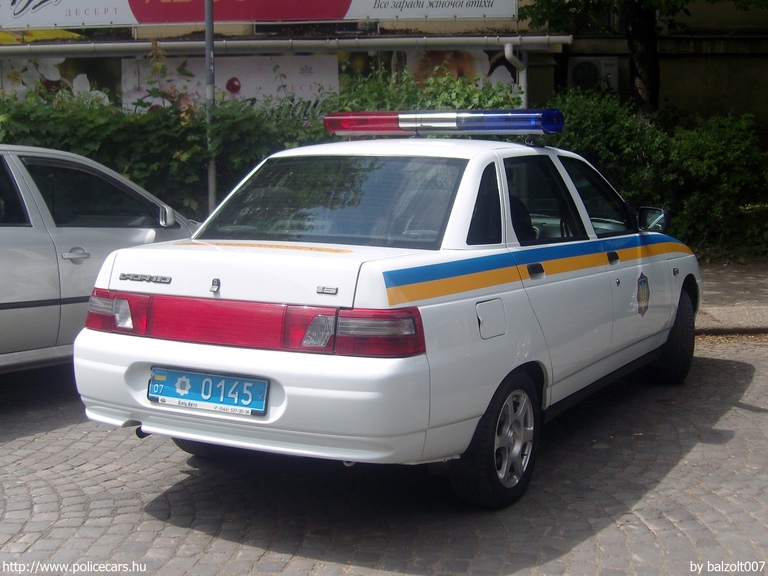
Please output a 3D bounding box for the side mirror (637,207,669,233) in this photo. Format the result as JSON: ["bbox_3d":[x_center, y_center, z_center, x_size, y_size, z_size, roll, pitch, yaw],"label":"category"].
[{"bbox_3d":[1.361,-0.346,4.928,0.165,0.125,0.090,4,8,31],"label":"side mirror"}]

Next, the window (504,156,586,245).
[{"bbox_3d":[0.665,-0.371,4.189,0.050,0.412,0.786,-24,-6,31],"label":"window"}]

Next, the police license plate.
[{"bbox_3d":[-0.611,0.351,3.357,0.530,0.125,0.020,4,-3,31],"label":"police license plate"}]

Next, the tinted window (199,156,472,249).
[{"bbox_3d":[-0.200,-0.367,3.958,1.170,0.060,0.528,4,47,31],"label":"tinted window"}]

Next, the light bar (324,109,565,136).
[{"bbox_3d":[0.267,-0.789,4.684,1.190,0.115,0.235,4,8,31],"label":"light bar"}]

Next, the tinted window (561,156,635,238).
[{"bbox_3d":[1.061,-0.447,4.839,0.050,0.424,0.741,-24,-6,31],"label":"tinted window"}]

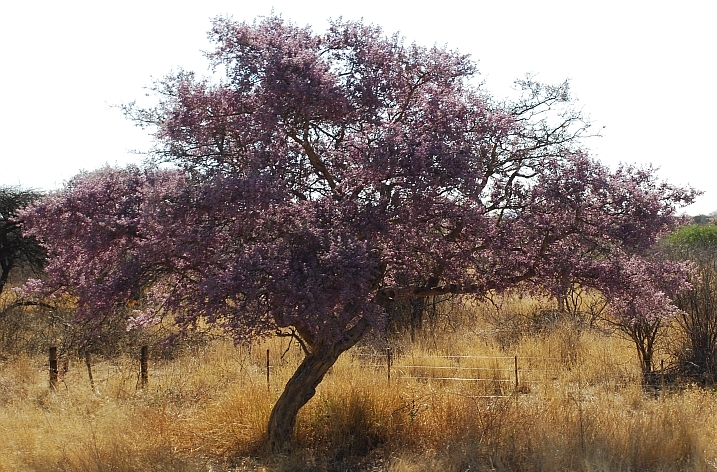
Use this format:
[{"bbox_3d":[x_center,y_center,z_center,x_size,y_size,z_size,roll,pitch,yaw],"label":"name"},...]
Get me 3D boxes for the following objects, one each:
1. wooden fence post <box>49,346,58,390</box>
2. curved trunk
[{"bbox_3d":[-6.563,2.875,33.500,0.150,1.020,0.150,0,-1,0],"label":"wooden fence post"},{"bbox_3d":[-0.619,2.266,23.500,1.520,2.040,0.580,0,-1,0],"label":"curved trunk"}]

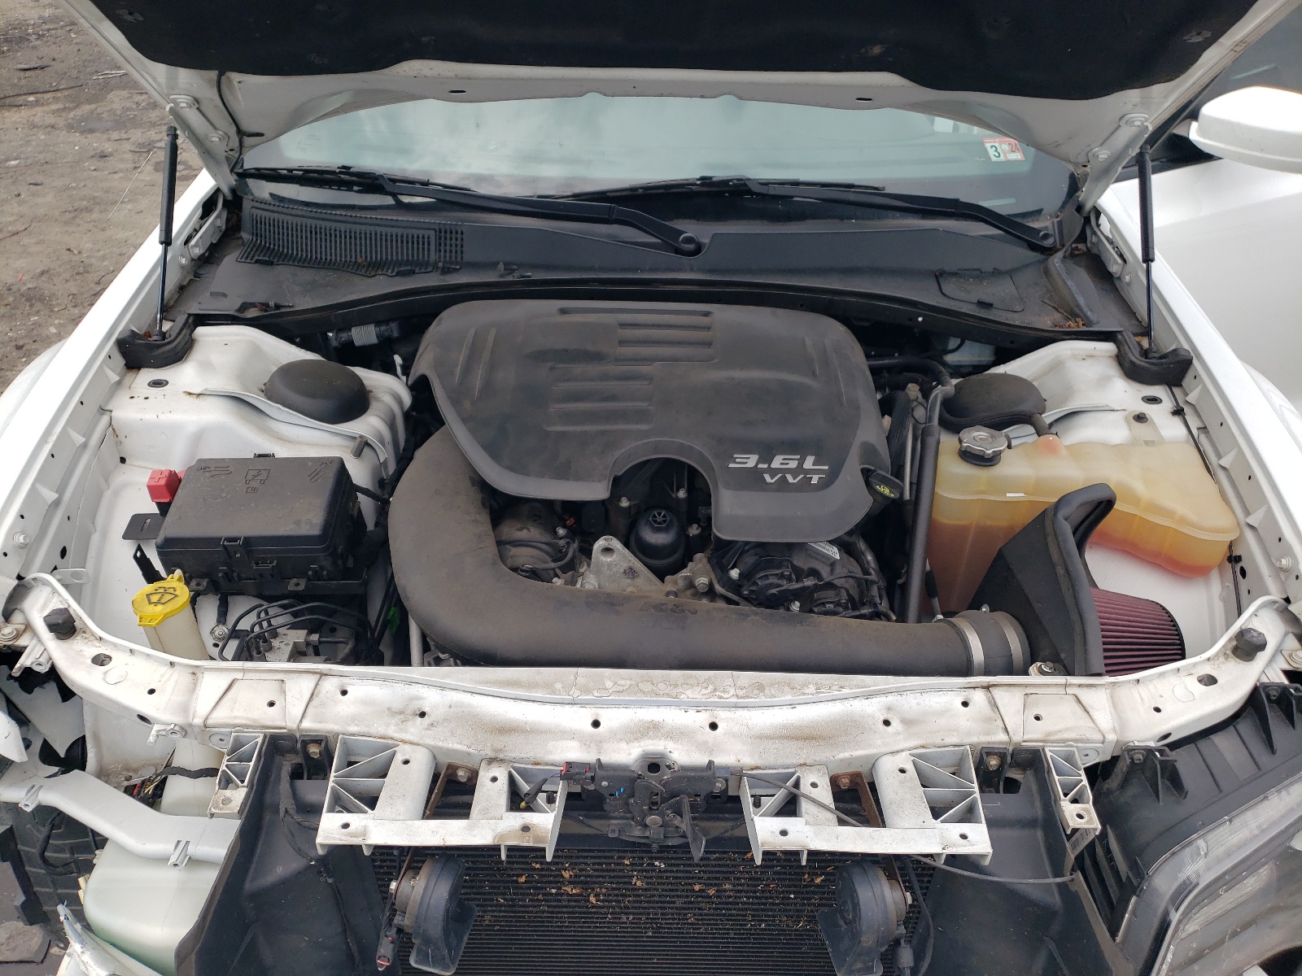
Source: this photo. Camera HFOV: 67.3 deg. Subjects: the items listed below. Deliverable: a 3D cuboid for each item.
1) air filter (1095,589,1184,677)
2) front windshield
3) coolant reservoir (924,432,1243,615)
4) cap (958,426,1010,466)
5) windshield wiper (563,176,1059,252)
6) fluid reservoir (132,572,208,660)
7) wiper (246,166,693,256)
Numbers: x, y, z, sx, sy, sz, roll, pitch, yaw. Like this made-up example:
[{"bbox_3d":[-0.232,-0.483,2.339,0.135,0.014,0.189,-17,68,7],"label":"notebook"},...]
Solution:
[{"bbox_3d":[0.545,0.211,1.189,0.145,0.145,0.140,1,34,0],"label":"air filter"},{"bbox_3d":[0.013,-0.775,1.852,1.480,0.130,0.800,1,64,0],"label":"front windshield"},{"bbox_3d":[0.555,0.082,1.345,0.370,0.260,0.195,1,34,0],"label":"coolant reservoir"},{"bbox_3d":[0.430,-0.053,1.263,0.063,0.028,0.063,1,34,0],"label":"cap"},{"bbox_3d":[0.243,-0.470,1.661,0.890,0.090,0.085,2,35,1],"label":"windshield wiper"},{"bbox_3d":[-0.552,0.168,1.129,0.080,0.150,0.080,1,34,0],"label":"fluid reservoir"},{"bbox_3d":[-0.325,-0.489,1.675,0.840,0.085,0.085,8,35,10],"label":"wiper"}]

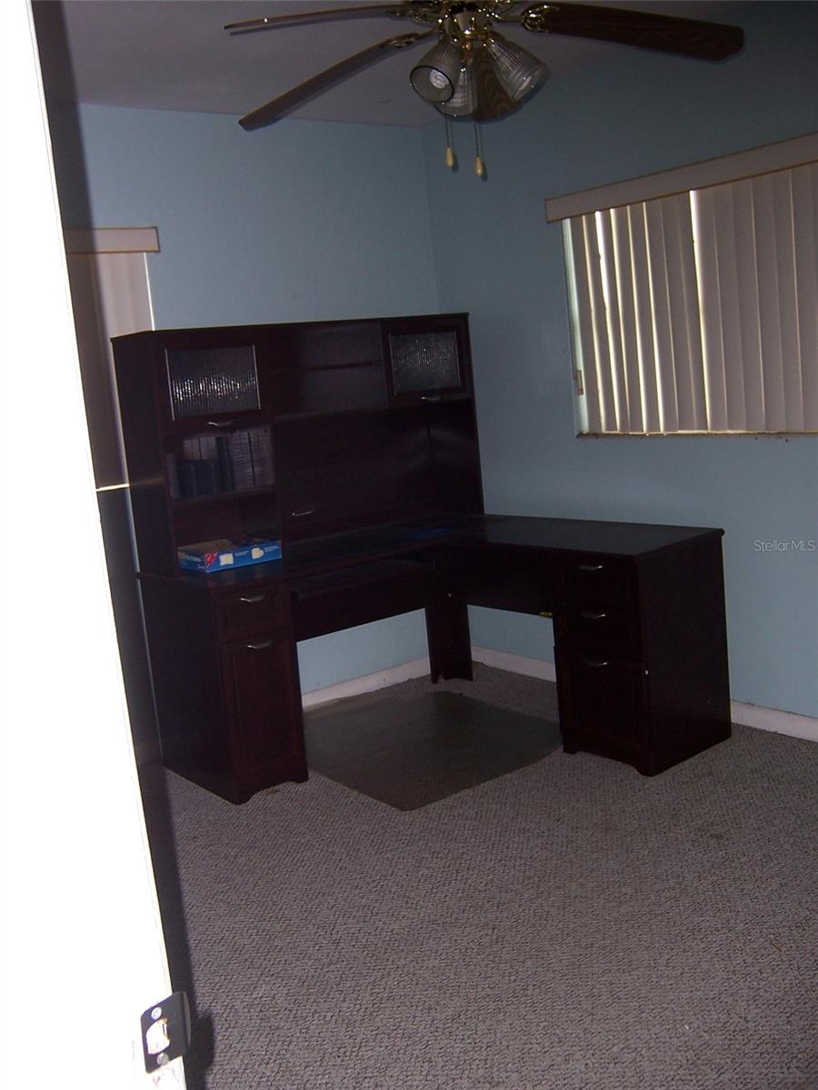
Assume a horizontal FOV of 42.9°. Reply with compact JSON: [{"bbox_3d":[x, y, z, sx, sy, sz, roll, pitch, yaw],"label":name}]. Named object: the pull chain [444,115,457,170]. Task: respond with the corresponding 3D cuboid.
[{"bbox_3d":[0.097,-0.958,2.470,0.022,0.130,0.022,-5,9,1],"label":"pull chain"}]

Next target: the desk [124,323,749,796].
[{"bbox_3d":[0.042,-0.019,3.710,1.495,1.609,1.497,-13,12,-38],"label":"desk"}]

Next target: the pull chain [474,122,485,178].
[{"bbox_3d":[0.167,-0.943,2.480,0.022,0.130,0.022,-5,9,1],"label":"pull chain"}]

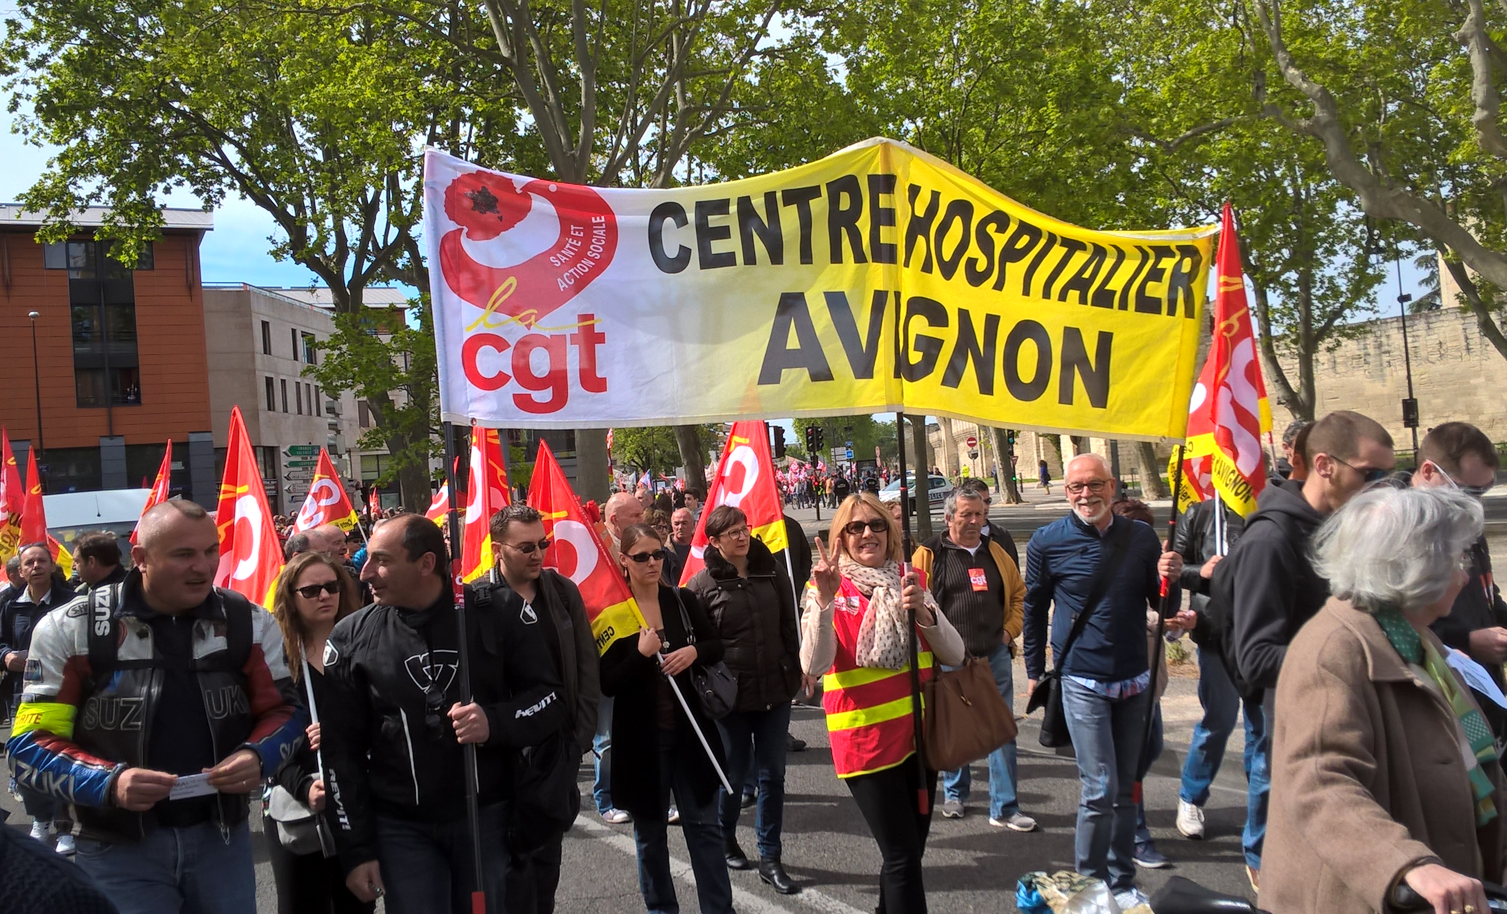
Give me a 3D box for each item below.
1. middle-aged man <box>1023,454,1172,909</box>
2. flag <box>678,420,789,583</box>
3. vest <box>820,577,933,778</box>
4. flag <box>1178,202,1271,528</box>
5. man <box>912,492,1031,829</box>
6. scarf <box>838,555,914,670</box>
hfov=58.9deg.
[{"bbox_3d":[1.316,0.832,4.977,0.560,1.720,0.420,-5,-1,13],"label":"middle-aged man"},{"bbox_3d":[-0.092,0.165,5.900,0.500,0.930,0.250,-5,-1,0],"label":"flag"},{"bbox_3d":[0.426,0.770,4.650,0.420,0.700,0.300,-4,-1,-11],"label":"vest"},{"bbox_3d":[1.893,-0.389,5.350,0.400,1.300,0.300,-5,-1,12],"label":"flag"},{"bbox_3d":[1.029,0.899,6.248,0.550,1.670,0.380,-5,-1,-2],"label":"man"},{"bbox_3d":[0.424,0.533,4.580,0.270,0.410,0.260,-4,-1,-7],"label":"scarf"}]

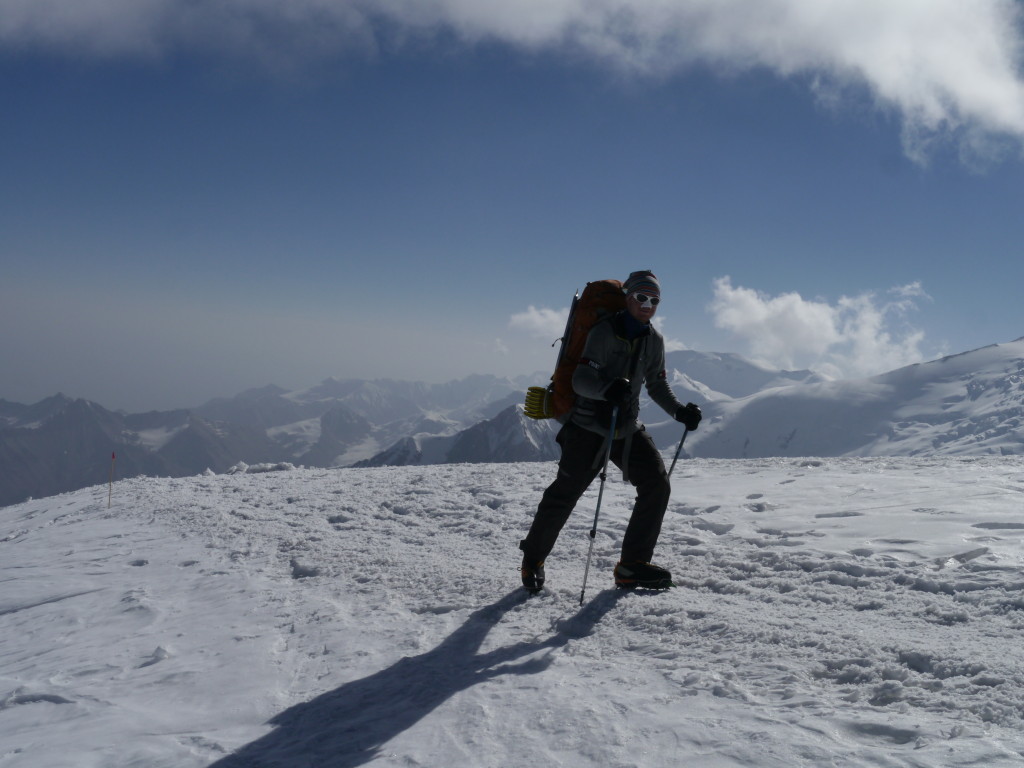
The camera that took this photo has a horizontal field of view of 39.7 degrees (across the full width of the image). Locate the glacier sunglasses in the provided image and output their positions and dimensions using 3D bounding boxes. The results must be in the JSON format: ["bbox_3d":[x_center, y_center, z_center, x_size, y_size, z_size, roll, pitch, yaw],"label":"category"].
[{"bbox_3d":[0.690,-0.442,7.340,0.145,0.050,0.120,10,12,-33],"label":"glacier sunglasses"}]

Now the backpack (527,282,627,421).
[{"bbox_3d":[0.376,-0.181,7.680,0.380,0.700,0.340,2,17,-46],"label":"backpack"}]

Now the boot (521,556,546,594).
[{"bbox_3d":[0.116,1.008,7.470,0.120,0.200,0.300,0,1,-9],"label":"boot"}]

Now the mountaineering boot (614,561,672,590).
[{"bbox_3d":[0.699,1.008,7.550,0.310,0.180,0.120,0,2,18],"label":"mountaineering boot"}]

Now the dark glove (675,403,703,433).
[{"bbox_3d":[0.926,0.176,7.450,0.140,0.150,0.115,1,2,41],"label":"dark glove"}]

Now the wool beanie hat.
[{"bbox_3d":[0.670,-0.519,7.400,0.180,0.155,0.210,10,12,-33],"label":"wool beanie hat"}]

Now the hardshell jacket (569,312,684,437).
[{"bbox_3d":[0.597,-0.045,7.470,0.500,0.640,0.360,0,15,-41],"label":"hardshell jacket"}]

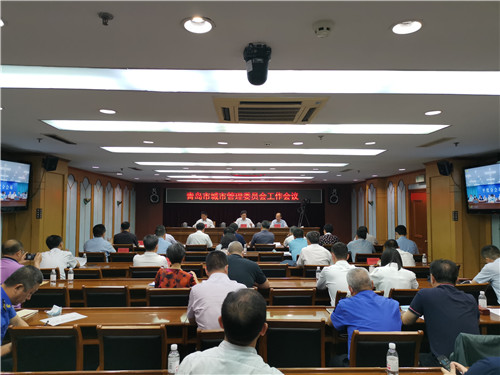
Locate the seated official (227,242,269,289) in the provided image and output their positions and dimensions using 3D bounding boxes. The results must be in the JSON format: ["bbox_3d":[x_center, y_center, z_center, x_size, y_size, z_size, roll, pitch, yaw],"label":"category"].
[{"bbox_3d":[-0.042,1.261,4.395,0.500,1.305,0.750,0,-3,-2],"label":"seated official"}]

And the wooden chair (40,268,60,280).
[{"bbox_3d":[-2.754,1.529,5.383,0.470,0.880,0.540,0,-3,-2],"label":"wooden chair"}]

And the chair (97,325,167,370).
[{"bbox_3d":[-0.795,1.363,2.807,0.460,0.870,0.540,0,-3,-2],"label":"chair"}]

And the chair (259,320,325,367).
[{"bbox_3d":[0.287,1.362,2.907,0.450,0.885,0.540,0,-3,-2],"label":"chair"}]

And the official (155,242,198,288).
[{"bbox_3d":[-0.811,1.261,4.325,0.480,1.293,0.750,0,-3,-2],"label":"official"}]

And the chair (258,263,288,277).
[{"bbox_3d":[0.299,1.510,5.611,0.460,0.870,0.540,0,-3,-2],"label":"chair"}]

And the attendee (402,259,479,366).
[{"bbox_3d":[1.235,1.139,2.773,0.530,1.317,0.820,0,-3,-6],"label":"attendee"}]

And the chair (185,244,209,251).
[{"bbox_3d":[-1.160,1.688,8.607,0.490,0.880,0.540,0,-3,-2],"label":"chair"}]

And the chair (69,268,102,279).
[{"bbox_3d":[-2.219,1.529,5.383,0.470,0.880,0.540,0,-3,-2],"label":"chair"}]

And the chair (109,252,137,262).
[{"bbox_3d":[-2.148,1.559,6.840,0.460,0.870,0.540,0,-3,-2],"label":"chair"}]

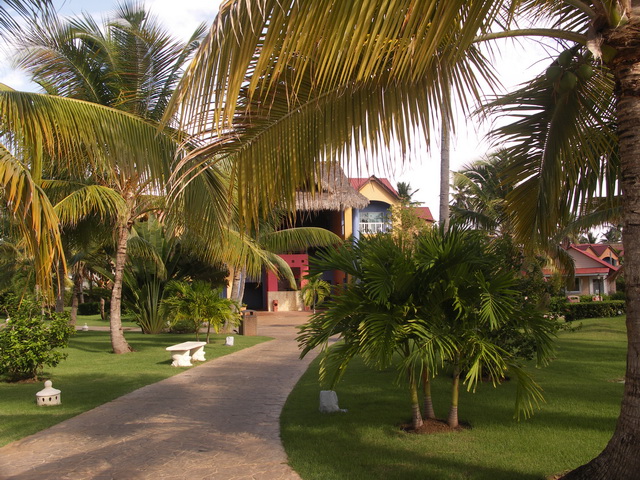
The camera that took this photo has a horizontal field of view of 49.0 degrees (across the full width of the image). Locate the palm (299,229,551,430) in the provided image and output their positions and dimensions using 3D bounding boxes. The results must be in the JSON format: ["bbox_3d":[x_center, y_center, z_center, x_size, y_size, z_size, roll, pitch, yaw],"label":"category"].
[{"bbox_3d":[1.212,1.019,8.149,2.850,2.300,2.600,0,-4,0],"label":"palm"}]

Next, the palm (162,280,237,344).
[{"bbox_3d":[-3.526,2.109,20.904,2.300,1.900,2.100,0,-4,0],"label":"palm"}]

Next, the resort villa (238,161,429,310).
[{"bbox_3d":[1.030,-0.019,53.631,14.500,10.700,11.000,0,-4,0],"label":"resort villa"}]

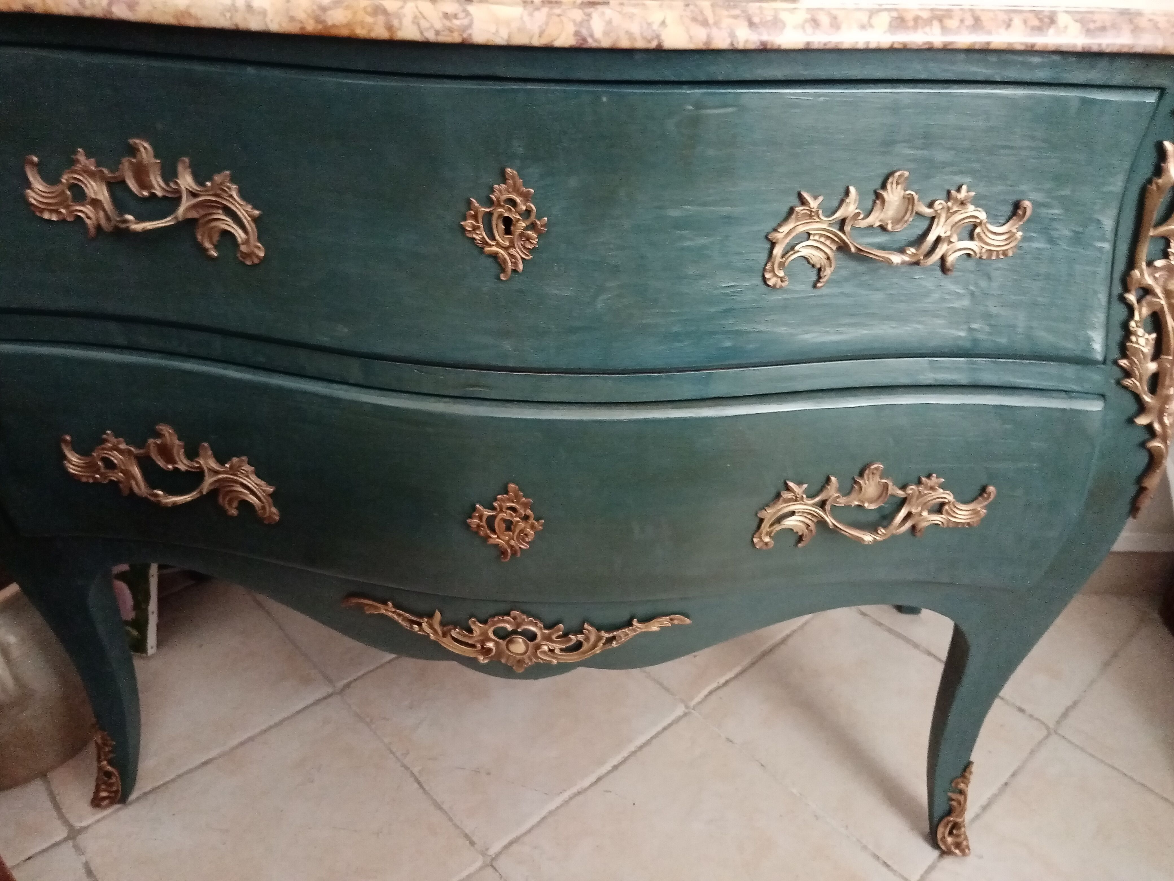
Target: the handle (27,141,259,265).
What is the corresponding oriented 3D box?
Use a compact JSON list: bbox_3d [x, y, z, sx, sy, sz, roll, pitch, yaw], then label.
[{"bbox_3d":[-0.331,-0.177,0.647,0.195,0.083,0.030,8,24,11],"label":"handle"}]

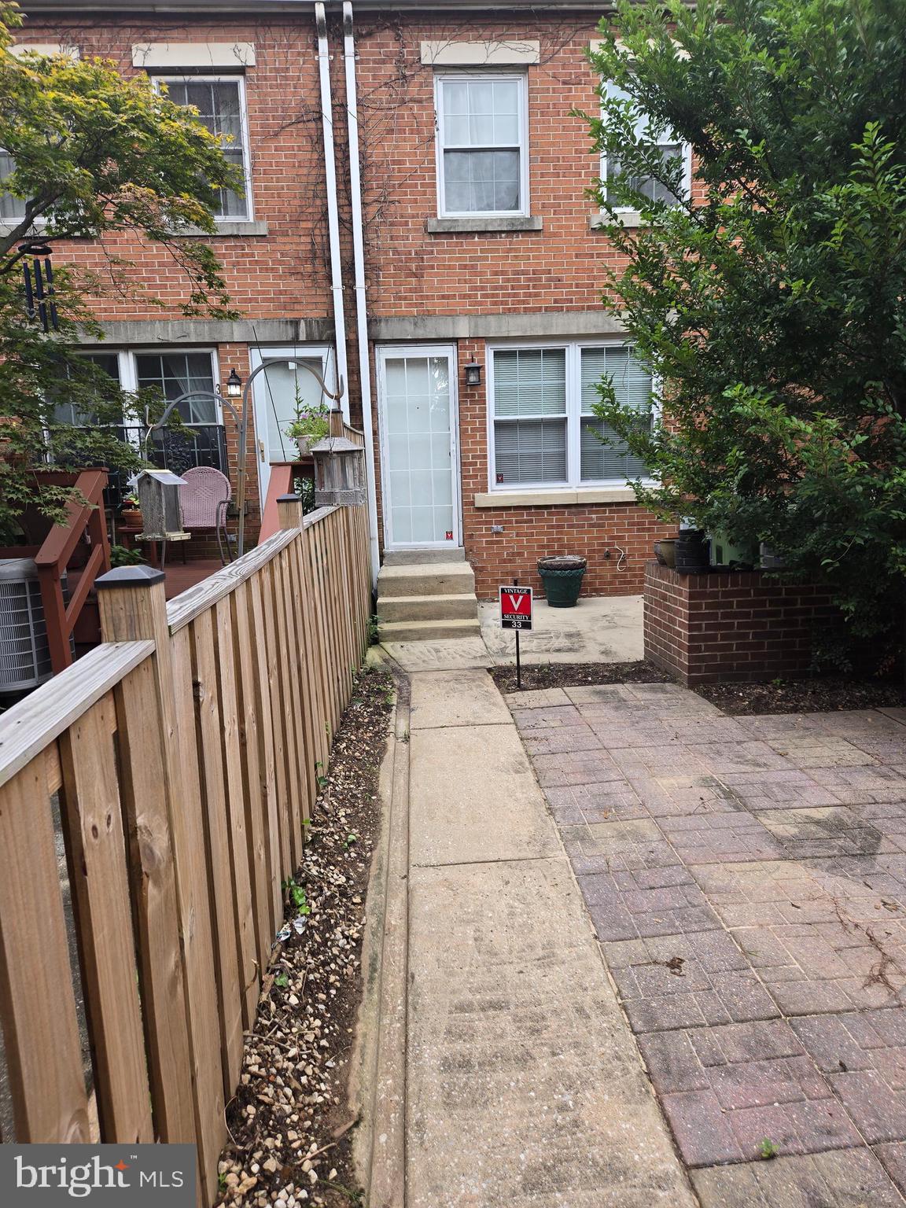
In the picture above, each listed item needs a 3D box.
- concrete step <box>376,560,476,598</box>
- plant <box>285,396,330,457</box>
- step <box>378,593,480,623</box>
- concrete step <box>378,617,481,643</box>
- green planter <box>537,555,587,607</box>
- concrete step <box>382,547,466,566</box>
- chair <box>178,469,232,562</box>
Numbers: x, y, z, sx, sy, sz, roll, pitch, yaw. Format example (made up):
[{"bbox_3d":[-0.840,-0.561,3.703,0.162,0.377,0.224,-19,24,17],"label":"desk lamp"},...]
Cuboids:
[{"bbox_3d":[-0.269,-0.240,7.888,0.904,0.190,0.770,-3,11,-3],"label":"concrete step"},{"bbox_3d":[-1.102,-1.359,6.146,0.360,0.480,0.330,-3,11,-3],"label":"plant"},{"bbox_3d":[-0.233,0.043,7.417,0.908,0.190,0.264,-3,11,-3],"label":"step"},{"bbox_3d":[-0.212,0.236,7.183,0.899,0.102,0.269,-3,11,-3],"label":"concrete step"},{"bbox_3d":[1.102,-0.227,8.119,0.499,0.462,0.499,-3,11,-3],"label":"green planter"},{"bbox_3d":[-0.294,-0.498,8.317,0.837,0.156,0.190,-3,11,-3],"label":"concrete step"},{"bbox_3d":[-2.386,-0.806,7.543,0.580,0.920,0.580,-3,11,-6],"label":"chair"}]

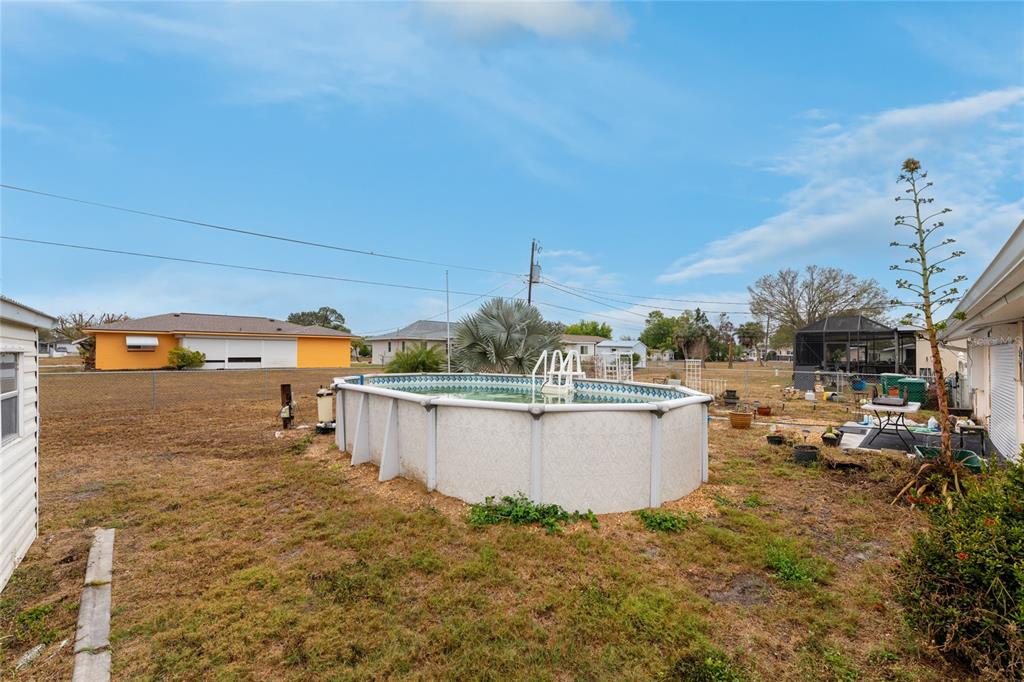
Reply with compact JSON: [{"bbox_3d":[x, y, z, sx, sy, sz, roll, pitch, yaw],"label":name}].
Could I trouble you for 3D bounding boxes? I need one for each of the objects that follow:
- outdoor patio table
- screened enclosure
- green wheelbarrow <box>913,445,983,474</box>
[{"bbox_3d":[7.850,1.717,8.230,1.750,0.740,0.760,1,-2,-43],"label":"outdoor patio table"},{"bbox_3d":[15.831,0.589,18.771,3.500,3.400,4.500,-2,-2,43],"label":"screened enclosure"},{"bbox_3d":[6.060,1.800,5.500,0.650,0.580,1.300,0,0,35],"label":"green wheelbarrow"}]

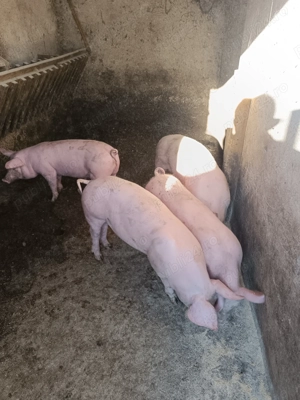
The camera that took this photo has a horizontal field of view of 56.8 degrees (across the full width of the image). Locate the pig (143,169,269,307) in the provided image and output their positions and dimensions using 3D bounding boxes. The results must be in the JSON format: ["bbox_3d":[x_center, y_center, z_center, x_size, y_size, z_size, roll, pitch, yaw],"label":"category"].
[{"bbox_3d":[0.270,0.217,1.892,0.330,0.580,1.100,-17,35,-25],"label":"pig"}]

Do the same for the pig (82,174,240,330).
[{"bbox_3d":[0.000,0.254,1.810,0.360,0.600,1.130,-25,39,-35],"label":"pig"}]

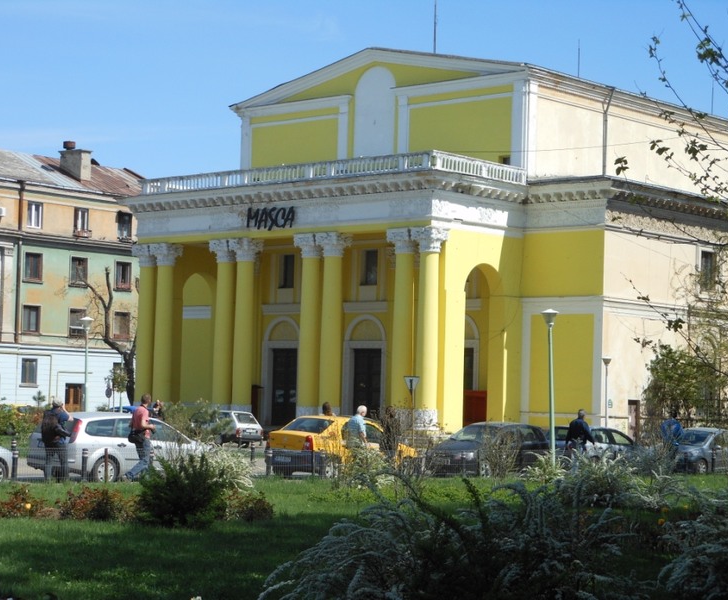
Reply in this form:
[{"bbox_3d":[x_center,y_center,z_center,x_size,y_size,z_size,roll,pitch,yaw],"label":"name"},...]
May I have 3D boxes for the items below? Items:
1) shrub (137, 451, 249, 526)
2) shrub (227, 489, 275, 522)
[{"bbox_3d":[-2.265,2.478,23.331,1.450,1.020,1.250,2,-3,0],"label":"shrub"},{"bbox_3d":[-1.623,2.896,25.113,0.660,0.440,0.600,2,-3,0],"label":"shrub"}]

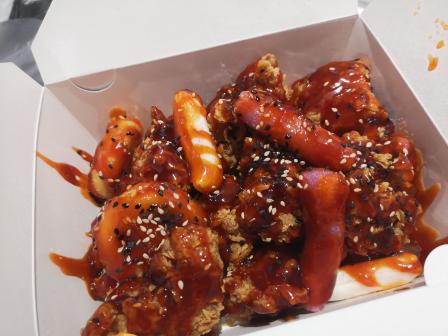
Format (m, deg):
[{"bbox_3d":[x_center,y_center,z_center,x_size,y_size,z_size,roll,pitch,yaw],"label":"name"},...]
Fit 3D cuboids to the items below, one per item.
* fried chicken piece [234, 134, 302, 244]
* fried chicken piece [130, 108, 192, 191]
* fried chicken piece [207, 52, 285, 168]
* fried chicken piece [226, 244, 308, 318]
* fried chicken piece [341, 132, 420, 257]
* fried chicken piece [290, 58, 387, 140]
[{"bbox_3d":[0.026,0.012,0.200,0.042,0.040,0.059,6,58,6],"label":"fried chicken piece"},{"bbox_3d":[-0.039,-0.010,0.223,0.040,0.038,0.053,-11,58,-5],"label":"fried chicken piece"},{"bbox_3d":[0.016,-0.038,0.228,0.049,0.052,0.064,6,58,6],"label":"fried chicken piece"},{"bbox_3d":[0.022,0.058,0.181,0.045,0.034,0.036,6,58,6],"label":"fried chicken piece"},{"bbox_3d":[0.086,0.014,0.198,0.043,0.043,0.067,9,59,7],"label":"fried chicken piece"},{"bbox_3d":[0.077,-0.046,0.240,0.065,0.040,0.046,6,58,6],"label":"fried chicken piece"}]

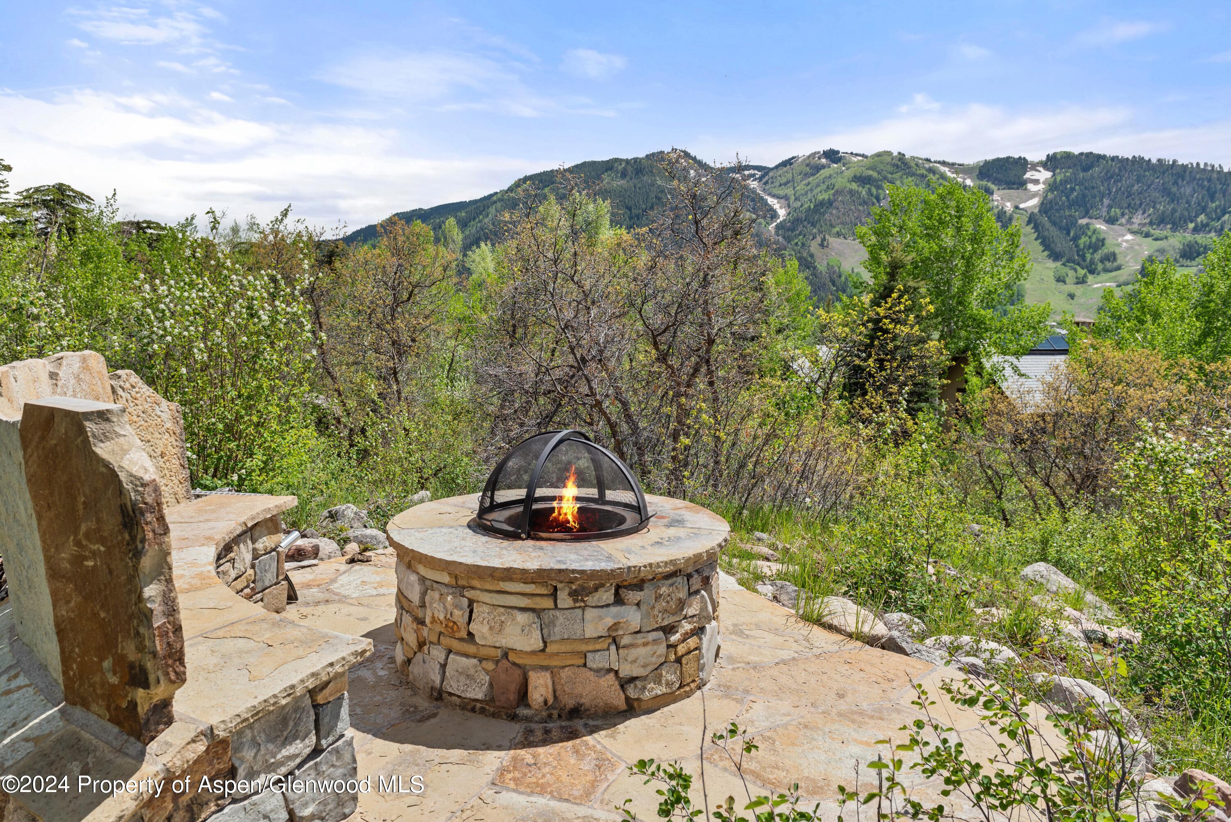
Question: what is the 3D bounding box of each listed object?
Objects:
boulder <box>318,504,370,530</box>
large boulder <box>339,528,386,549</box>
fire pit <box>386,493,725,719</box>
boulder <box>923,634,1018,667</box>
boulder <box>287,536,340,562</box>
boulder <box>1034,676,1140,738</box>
[{"bbox_3d":[-1.963,0.755,5.936,0.390,0.200,0.300,1,6,0],"label":"boulder"},{"bbox_3d":[-1.640,0.826,5.390,0.330,0.140,0.250,1,6,0],"label":"large boulder"},{"bbox_3d":[-0.246,0.787,3.728,1.500,0.587,1.500,1,6,0],"label":"fire pit"},{"bbox_3d":[1.655,1.091,3.780,0.430,0.120,0.260,4,6,23],"label":"boulder"},{"bbox_3d":[-1.855,0.840,5.090,0.340,0.160,0.250,1,6,0],"label":"boulder"},{"bbox_3d":[1.814,1.122,3.090,0.260,0.180,0.420,-4,8,-44],"label":"boulder"}]

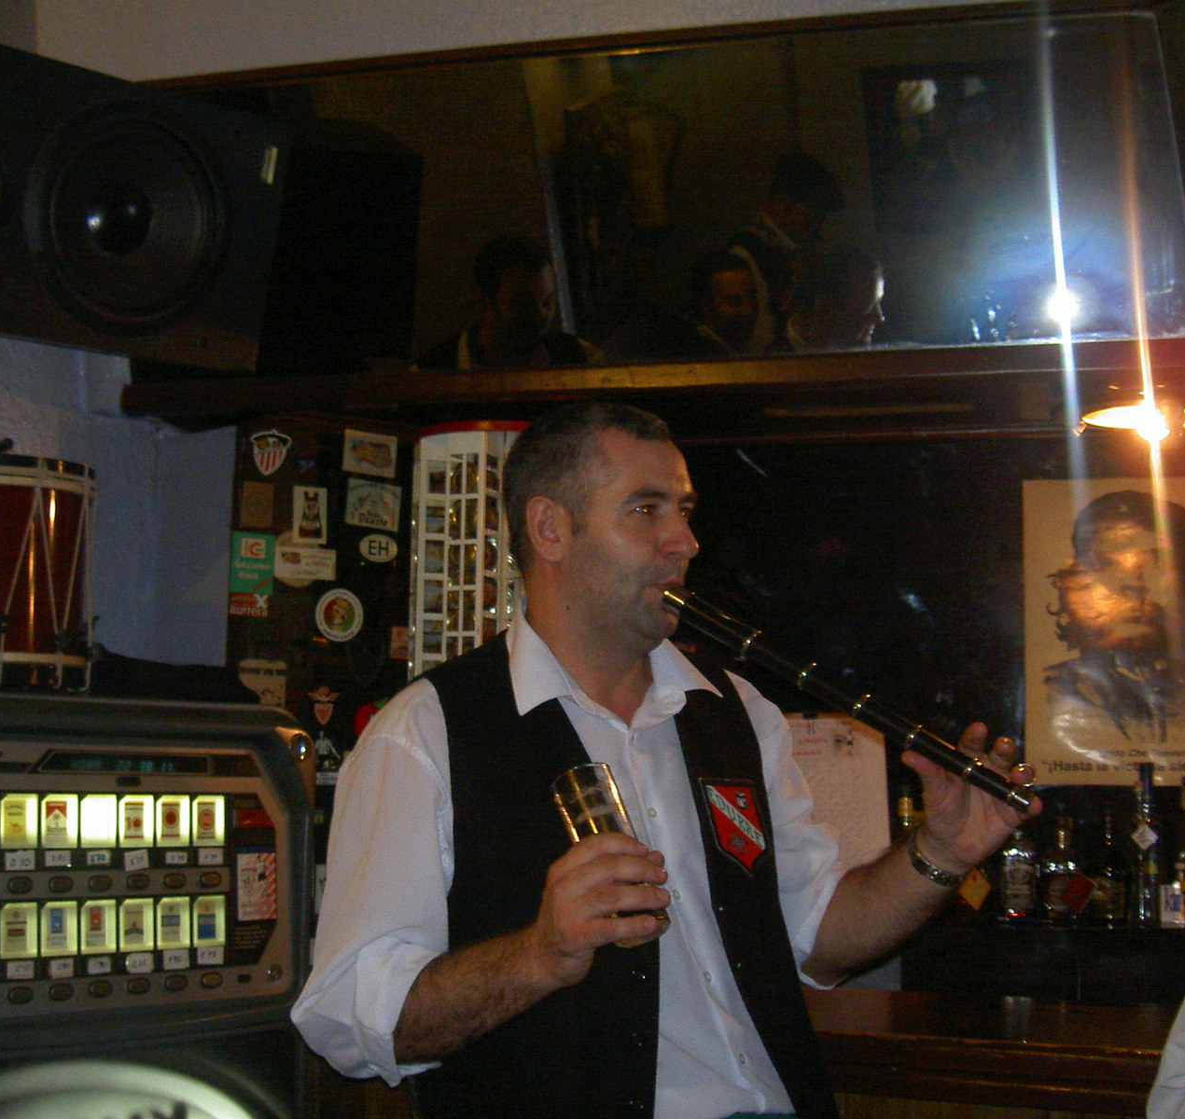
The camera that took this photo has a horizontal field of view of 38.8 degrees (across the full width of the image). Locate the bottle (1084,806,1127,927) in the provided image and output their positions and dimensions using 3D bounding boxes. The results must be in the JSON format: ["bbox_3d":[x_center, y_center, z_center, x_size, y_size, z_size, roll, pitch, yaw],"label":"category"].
[{"bbox_3d":[1.031,0.612,3.375,0.077,0.237,0.077,-1,-5,13],"label":"bottle"}]

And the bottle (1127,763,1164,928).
[{"bbox_3d":[1.106,0.571,3.361,0.061,0.322,0.061,-1,-5,13],"label":"bottle"}]

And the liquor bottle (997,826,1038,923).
[{"bbox_3d":[0.863,0.618,3.415,0.076,0.229,0.076,-1,-5,13],"label":"liquor bottle"}]

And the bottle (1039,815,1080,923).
[{"bbox_3d":[0.943,0.624,3.395,0.080,0.213,0.080,-1,-5,13],"label":"bottle"}]

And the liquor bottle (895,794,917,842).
[{"bbox_3d":[0.651,0.608,3.498,0.078,0.275,0.078,-1,-5,13],"label":"liquor bottle"}]

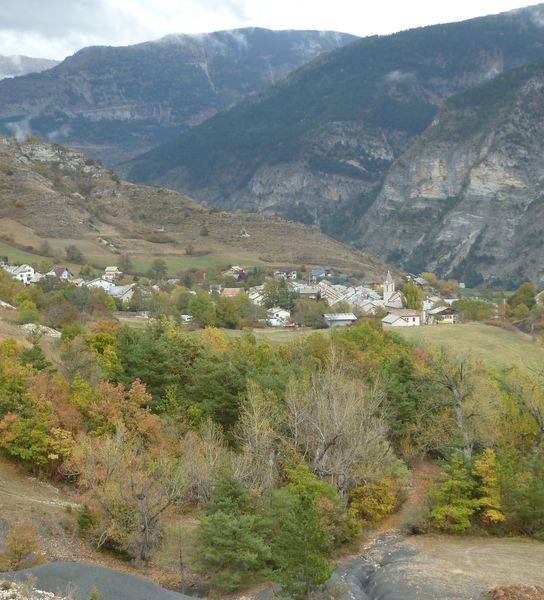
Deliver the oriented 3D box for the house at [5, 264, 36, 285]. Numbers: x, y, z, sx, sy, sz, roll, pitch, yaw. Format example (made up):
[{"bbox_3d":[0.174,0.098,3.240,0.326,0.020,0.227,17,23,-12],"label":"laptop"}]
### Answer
[{"bbox_3d":[-136.523,-13.571,690.000,14.000,11.000,11.000,-1,4,-14],"label":"house"}]

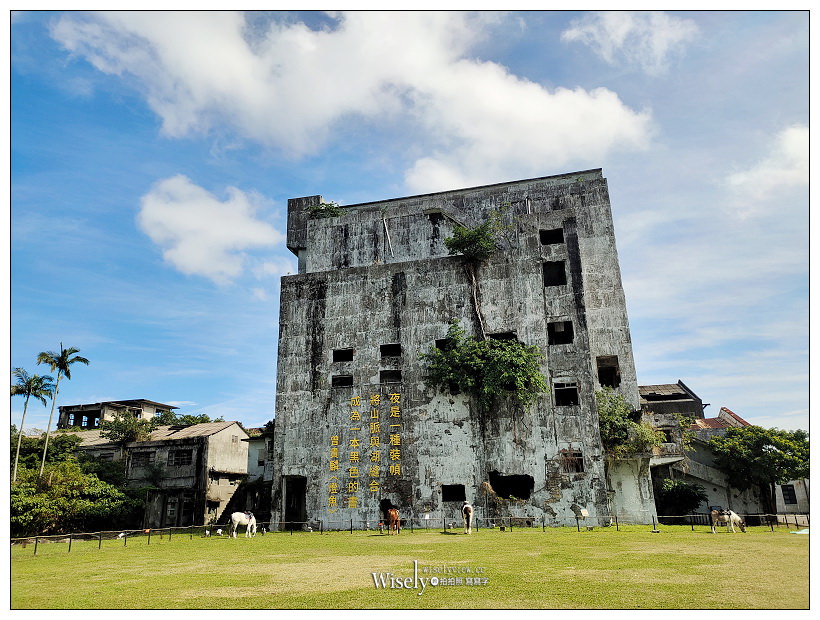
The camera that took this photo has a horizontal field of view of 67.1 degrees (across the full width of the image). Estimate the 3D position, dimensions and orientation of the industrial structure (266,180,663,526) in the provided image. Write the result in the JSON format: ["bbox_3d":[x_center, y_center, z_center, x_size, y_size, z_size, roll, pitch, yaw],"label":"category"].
[{"bbox_3d":[3.323,3.674,43.607,22.468,21.660,10.000,-6,-17,14],"label":"industrial structure"}]

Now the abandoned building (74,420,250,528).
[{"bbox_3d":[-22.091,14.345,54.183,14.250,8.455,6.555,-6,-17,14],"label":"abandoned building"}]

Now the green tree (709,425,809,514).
[{"bbox_3d":[20.615,9.406,35.725,6.400,5.380,5.800,-6,-17,14],"label":"green tree"}]

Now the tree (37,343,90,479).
[{"bbox_3d":[-28.597,9.670,48.934,4.275,14.650,4.275,-6,-17,14],"label":"tree"}]

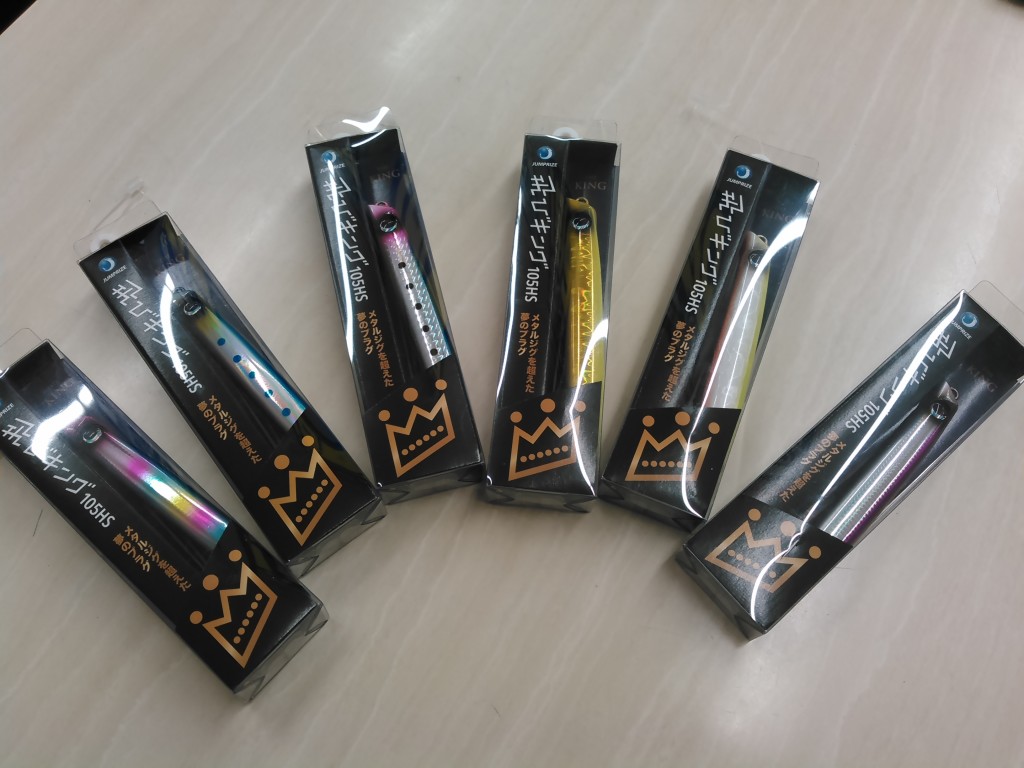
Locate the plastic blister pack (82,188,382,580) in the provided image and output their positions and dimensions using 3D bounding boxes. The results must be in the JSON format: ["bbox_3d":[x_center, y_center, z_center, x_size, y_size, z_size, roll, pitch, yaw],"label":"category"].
[{"bbox_3d":[-0.122,-0.004,0.378,0.043,0.027,0.177,-36,73,-13],"label":"plastic blister pack"}]

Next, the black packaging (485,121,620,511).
[{"bbox_3d":[0.020,-0.035,0.390,0.043,0.027,0.177,5,69,2],"label":"black packaging"}]

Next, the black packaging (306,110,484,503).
[{"bbox_3d":[-0.053,-0.039,0.391,0.043,0.027,0.177,-13,69,-5],"label":"black packaging"}]

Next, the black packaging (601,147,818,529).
[{"bbox_3d":[0.089,-0.027,0.387,0.043,0.027,0.177,21,70,8],"label":"black packaging"}]

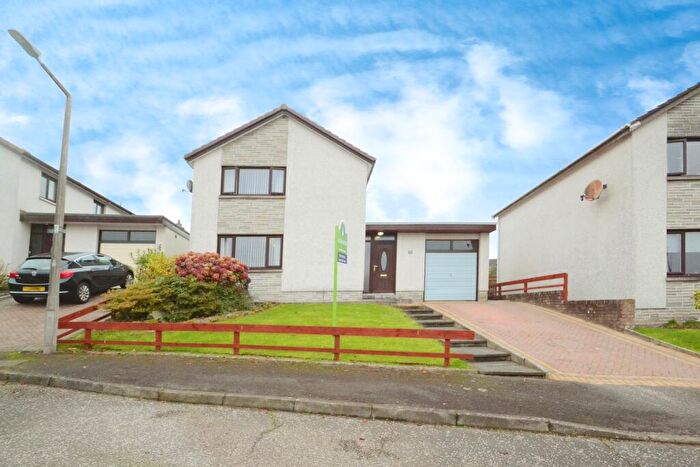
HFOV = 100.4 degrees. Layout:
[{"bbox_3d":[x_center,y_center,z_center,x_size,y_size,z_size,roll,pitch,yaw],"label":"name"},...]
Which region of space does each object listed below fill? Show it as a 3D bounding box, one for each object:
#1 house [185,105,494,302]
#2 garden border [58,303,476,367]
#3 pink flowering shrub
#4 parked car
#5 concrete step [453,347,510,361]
[{"bbox_3d":[-0.450,-1.050,15.800,12.500,7.950,8.600,1,-3,-3],"label":"house"},{"bbox_3d":[-2.300,2.170,6.500,9.300,0.880,1.300,0,-3,12],"label":"garden border"},{"bbox_3d":[-4.750,1.250,10.100,2.300,1.250,1.700,1,-3,-3],"label":"pink flowering shrub"},{"bbox_3d":[-9.950,1.530,11.000,1.810,1.500,4.420,2,-3,-12],"label":"parked car"},{"bbox_3d":[2.620,2.420,5.850,1.050,0.150,0.550,1,-3,-3],"label":"concrete step"}]

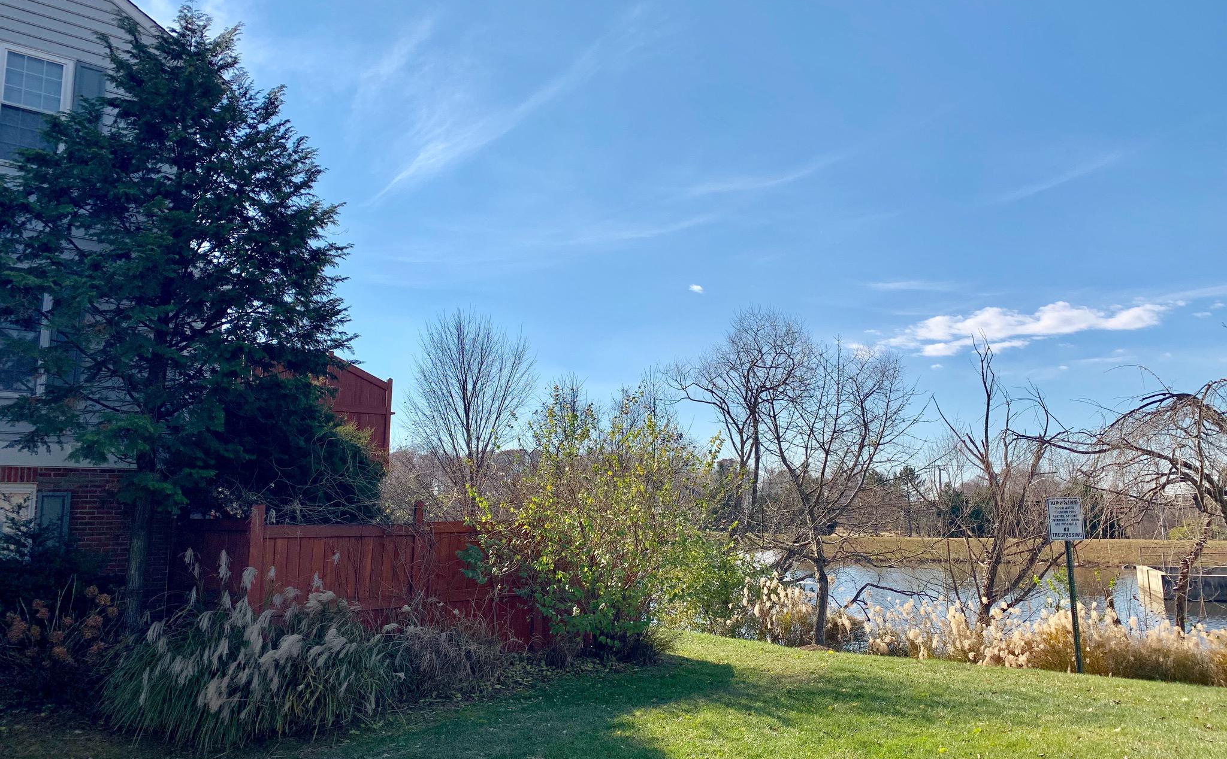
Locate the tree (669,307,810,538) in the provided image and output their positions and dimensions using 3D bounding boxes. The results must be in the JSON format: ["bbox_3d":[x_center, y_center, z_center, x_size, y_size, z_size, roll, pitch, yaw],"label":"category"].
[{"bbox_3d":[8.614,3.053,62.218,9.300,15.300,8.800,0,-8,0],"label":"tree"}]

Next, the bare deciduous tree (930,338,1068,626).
[{"bbox_3d":[6.860,2.177,16.454,2.400,5.450,2.400,0,-8,0],"label":"bare deciduous tree"}]

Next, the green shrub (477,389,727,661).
[{"bbox_3d":[-0.091,2.006,12.592,3.400,3.480,3.000,0,-8,0],"label":"green shrub"}]

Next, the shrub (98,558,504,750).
[{"bbox_3d":[-2.510,2.206,7.863,3.100,1.200,2.000,6,-10,-35],"label":"shrub"}]

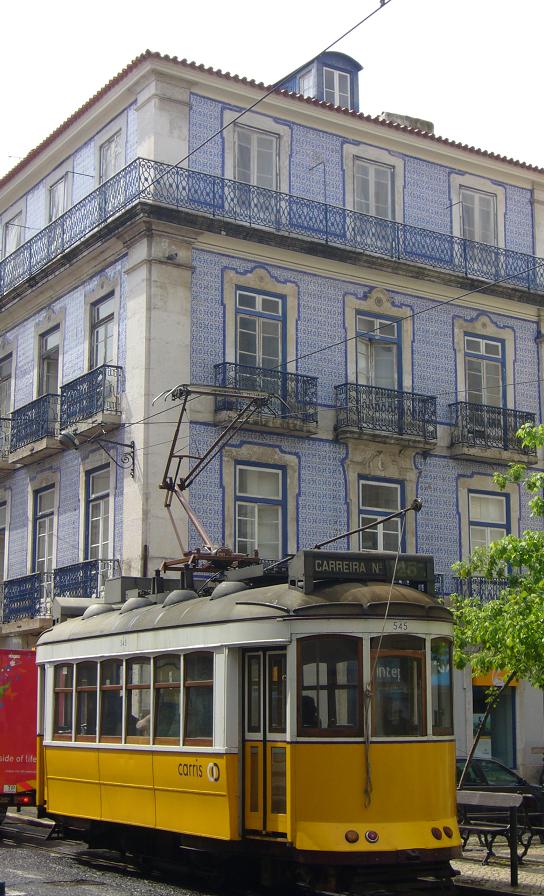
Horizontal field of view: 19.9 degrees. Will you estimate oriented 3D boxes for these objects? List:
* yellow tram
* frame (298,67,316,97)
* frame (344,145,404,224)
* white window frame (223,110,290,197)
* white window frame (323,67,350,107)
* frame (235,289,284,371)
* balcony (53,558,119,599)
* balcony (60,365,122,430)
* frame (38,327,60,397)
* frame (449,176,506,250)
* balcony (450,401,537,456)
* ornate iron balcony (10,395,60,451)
[{"bbox_3d":[-0.684,3.228,18.518,2.400,3.260,8.380,5,-11,-28],"label":"yellow tram"},{"bbox_3d":[0.812,-8.372,36.313,0.120,0.920,0.580,7,-12,-36],"label":"frame"},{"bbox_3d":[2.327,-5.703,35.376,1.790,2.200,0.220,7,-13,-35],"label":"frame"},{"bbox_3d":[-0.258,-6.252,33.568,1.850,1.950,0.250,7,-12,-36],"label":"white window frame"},{"bbox_3d":[1.547,-8.470,36.780,0.845,0.976,0.120,7,-13,-35],"label":"white window frame"},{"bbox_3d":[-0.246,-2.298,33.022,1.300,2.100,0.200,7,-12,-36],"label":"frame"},{"bbox_3d":[-3.872,2.890,32.103,0.470,0.940,2.320,6,-12,-29],"label":"balcony"},{"bbox_3d":[-3.856,-1.002,33.117,0.430,1.010,2.420,6,-12,-29],"label":"balcony"},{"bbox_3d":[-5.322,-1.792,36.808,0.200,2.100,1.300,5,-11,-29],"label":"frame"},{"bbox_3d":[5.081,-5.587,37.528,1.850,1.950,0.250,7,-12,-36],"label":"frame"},{"bbox_3d":[5.167,-0.397,36.132,2.360,1.030,0.450,7,-13,-35],"label":"balcony"},{"bbox_3d":[-5.389,-0.510,35.825,0.430,1.010,2.500,6,-12,-29],"label":"ornate iron balcony"}]

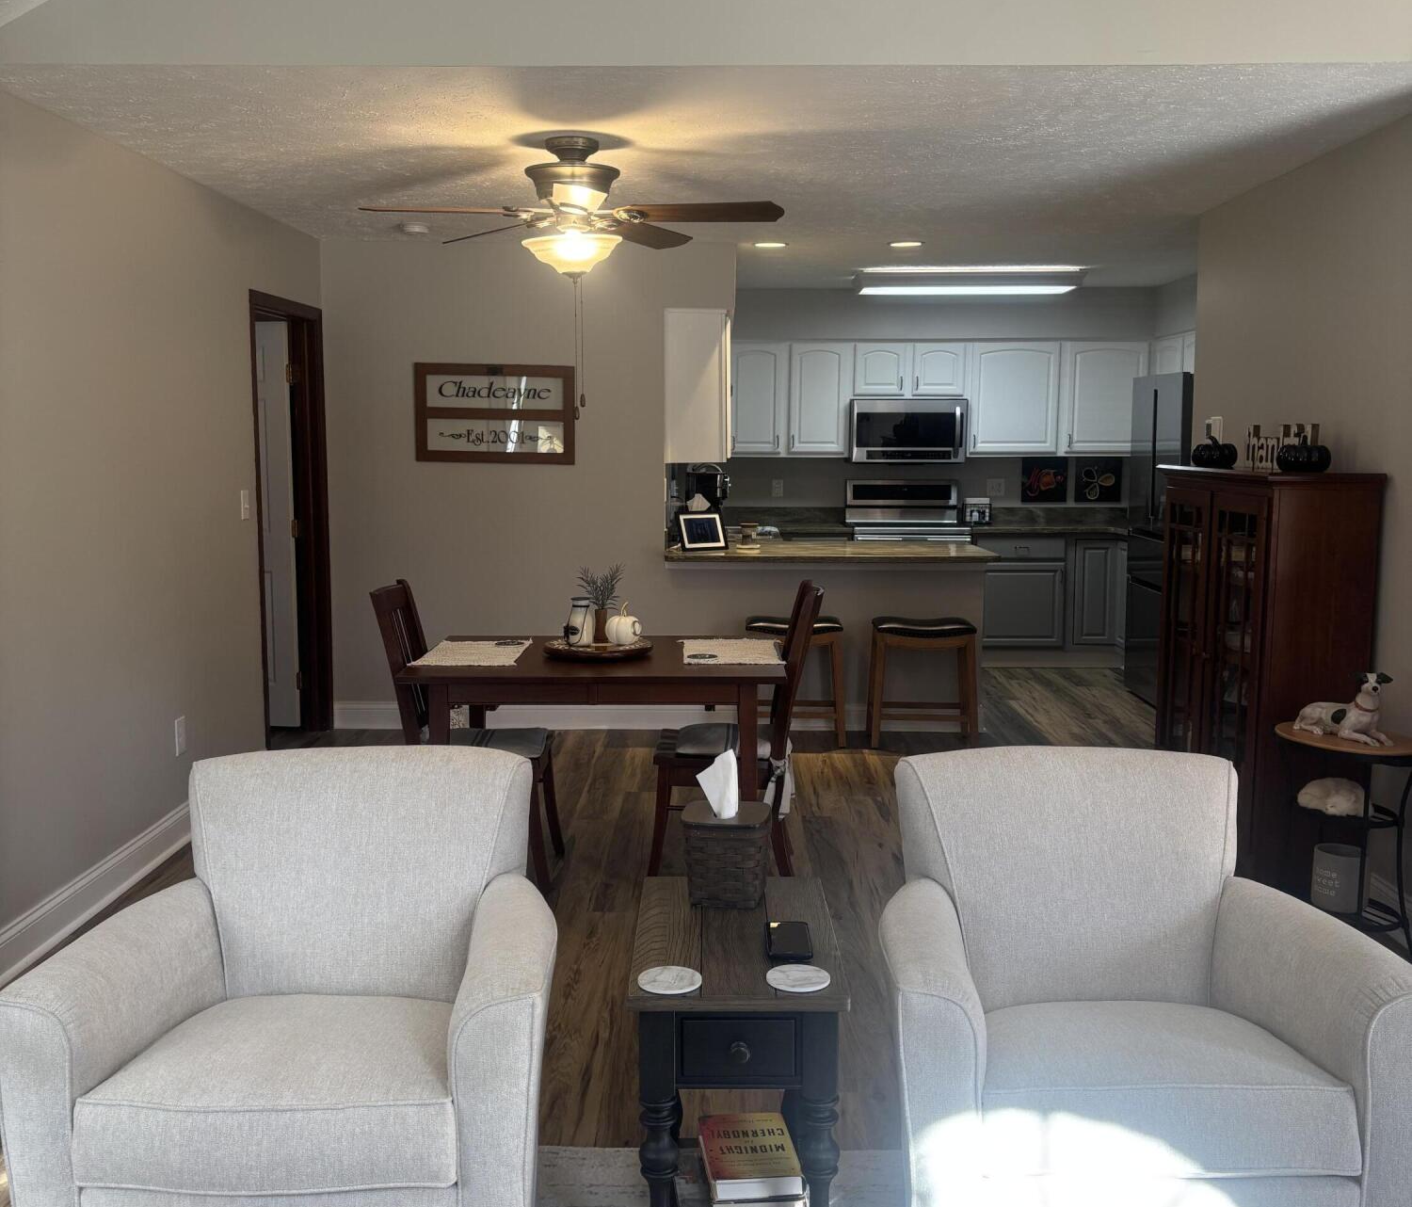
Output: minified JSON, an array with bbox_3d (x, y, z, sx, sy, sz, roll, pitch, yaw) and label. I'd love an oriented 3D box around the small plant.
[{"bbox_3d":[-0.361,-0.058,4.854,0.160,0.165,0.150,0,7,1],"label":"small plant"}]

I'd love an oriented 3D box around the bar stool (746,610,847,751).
[{"bbox_3d":[0.434,0.367,6.877,0.490,0.625,0.320,0,7,1],"label":"bar stool"}]

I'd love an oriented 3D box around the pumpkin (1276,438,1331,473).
[{"bbox_3d":[1.953,-0.483,4.625,0.180,0.117,0.180,0,7,1],"label":"pumpkin"}]

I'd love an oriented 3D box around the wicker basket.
[{"bbox_3d":[0.040,0.477,2.712,0.168,0.165,0.175,0,7,1],"label":"wicker basket"}]

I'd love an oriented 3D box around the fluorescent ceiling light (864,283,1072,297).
[{"bbox_3d":[1.528,-1.870,8.272,1.250,0.100,0.470,0,7,1],"label":"fluorescent ceiling light"}]

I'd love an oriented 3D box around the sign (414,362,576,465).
[{"bbox_3d":[-1.043,-0.934,6.996,0.800,0.480,0.035,0,7,1],"label":"sign"}]

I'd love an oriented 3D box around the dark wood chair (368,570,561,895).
[{"bbox_3d":[-0.786,0.432,4.772,0.580,0.990,0.460,0,7,1],"label":"dark wood chair"}]

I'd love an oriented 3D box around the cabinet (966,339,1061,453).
[{"bbox_3d":[1.988,-1.343,9.306,0.620,0.765,0.320,0,7,1],"label":"cabinet"}]

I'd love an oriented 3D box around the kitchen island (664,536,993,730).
[{"bbox_3d":[0.629,0.178,7.334,1.630,0.920,1.000,0,7,1],"label":"kitchen island"}]

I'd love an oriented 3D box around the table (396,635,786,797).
[{"bbox_3d":[-0.355,0.541,4.861,1.215,0.752,0.890,0,7,1],"label":"table"}]

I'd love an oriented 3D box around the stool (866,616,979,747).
[{"bbox_3d":[1.059,0.371,6.937,0.520,0.630,0.340,0,7,1],"label":"stool"}]

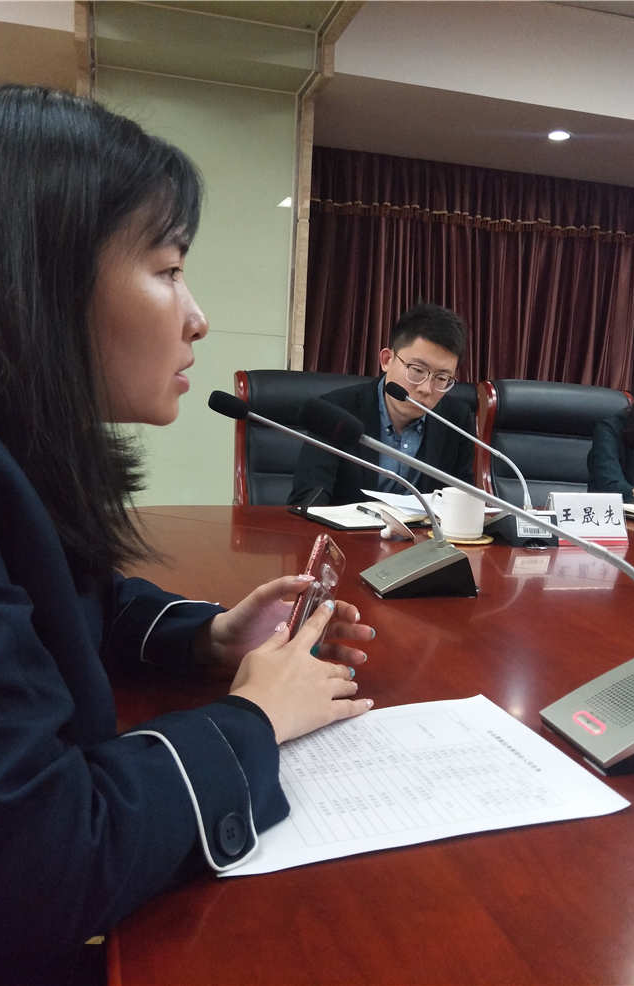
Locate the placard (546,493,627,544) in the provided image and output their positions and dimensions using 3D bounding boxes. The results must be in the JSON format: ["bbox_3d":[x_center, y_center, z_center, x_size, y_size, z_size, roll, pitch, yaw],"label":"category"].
[{"bbox_3d":[0.532,0.049,1.352,0.150,0.098,0.075,0,9,-10],"label":"placard"}]

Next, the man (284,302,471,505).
[{"bbox_3d":[0.180,0.155,1.745,0.540,1.240,0.720,0,9,-13],"label":"man"}]

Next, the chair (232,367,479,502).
[{"bbox_3d":[0.171,0.246,1.717,0.700,1.070,0.700,0,9,-12],"label":"chair"}]

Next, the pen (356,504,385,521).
[{"bbox_3d":[0.116,0.044,1.474,0.011,0.011,0.142,-1,10,-19],"label":"pen"}]

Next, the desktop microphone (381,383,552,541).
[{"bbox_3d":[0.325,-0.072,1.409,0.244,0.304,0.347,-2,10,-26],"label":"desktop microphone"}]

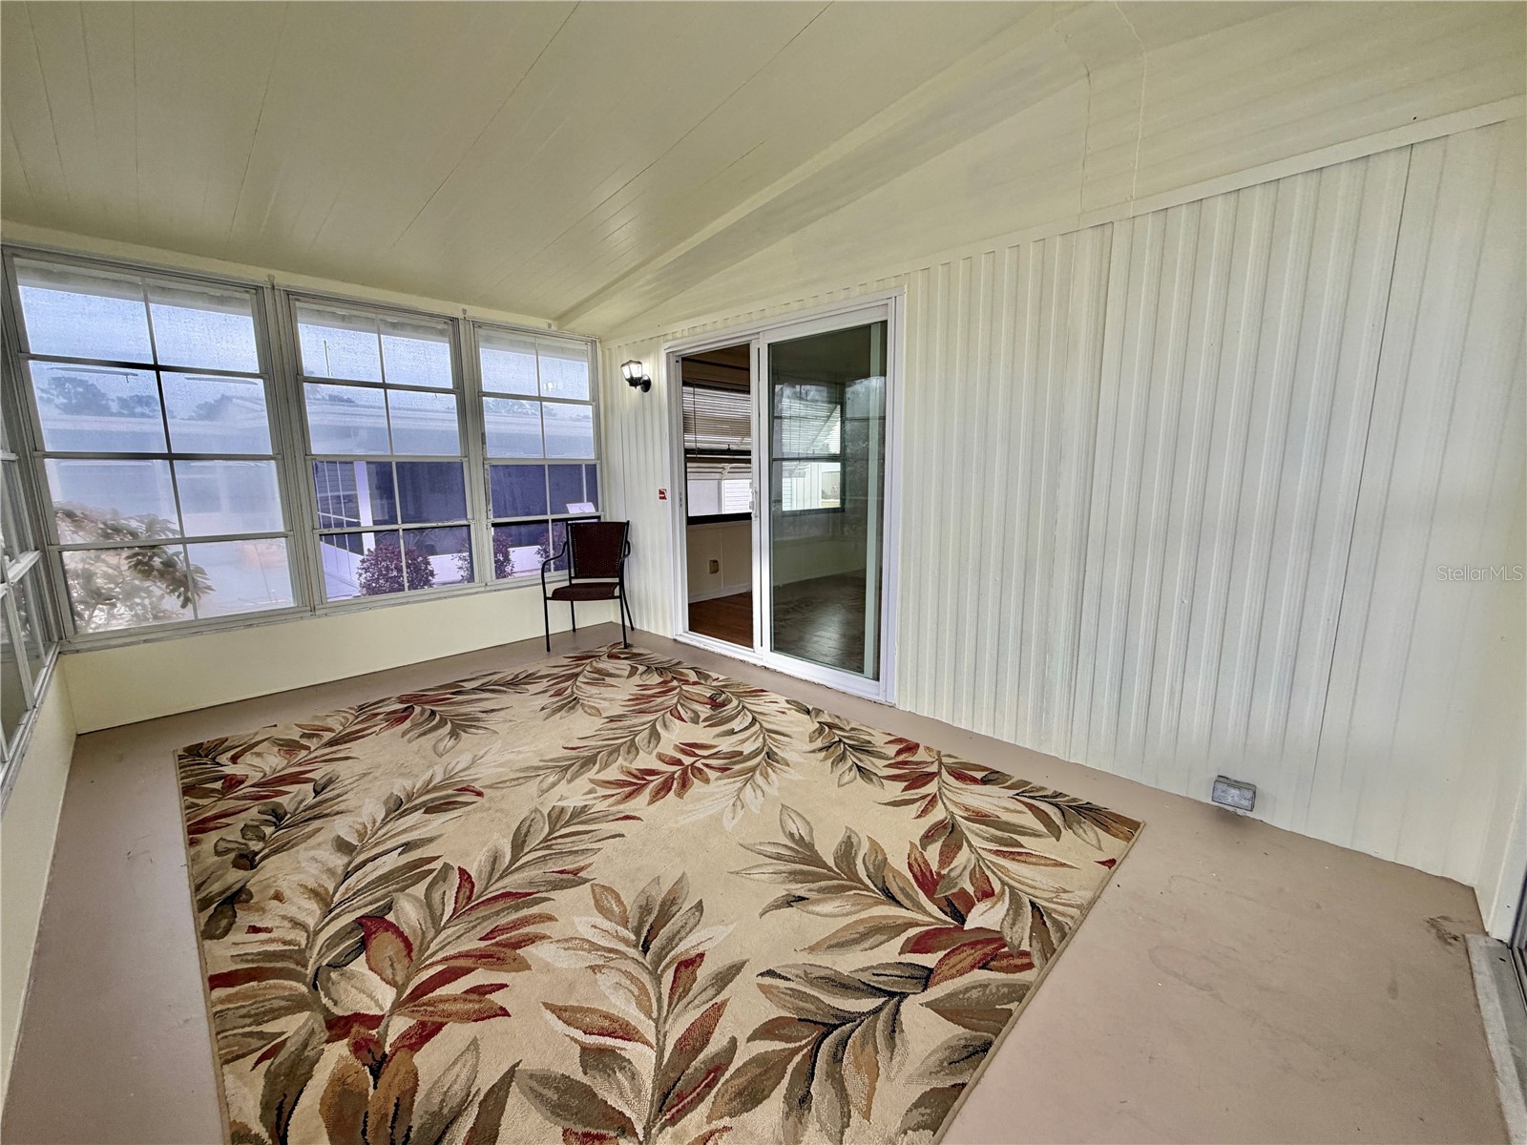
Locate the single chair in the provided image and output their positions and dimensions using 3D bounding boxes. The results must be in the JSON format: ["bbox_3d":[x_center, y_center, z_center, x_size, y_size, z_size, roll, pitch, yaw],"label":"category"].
[{"bbox_3d":[-1.266,0.073,4.565,0.560,0.865,0.570,-1,9,-6],"label":"single chair"}]

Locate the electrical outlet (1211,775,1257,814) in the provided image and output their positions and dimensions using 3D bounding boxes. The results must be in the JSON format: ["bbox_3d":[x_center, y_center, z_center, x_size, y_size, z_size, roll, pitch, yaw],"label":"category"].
[{"bbox_3d":[1.707,0.801,2.240,0.115,0.076,0.052,9,13,44],"label":"electrical outlet"}]

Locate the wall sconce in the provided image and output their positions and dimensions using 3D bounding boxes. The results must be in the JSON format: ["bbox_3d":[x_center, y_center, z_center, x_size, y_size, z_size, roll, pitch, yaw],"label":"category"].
[{"bbox_3d":[-0.907,-1.406,4.431,0.130,0.215,0.160,9,13,44],"label":"wall sconce"}]

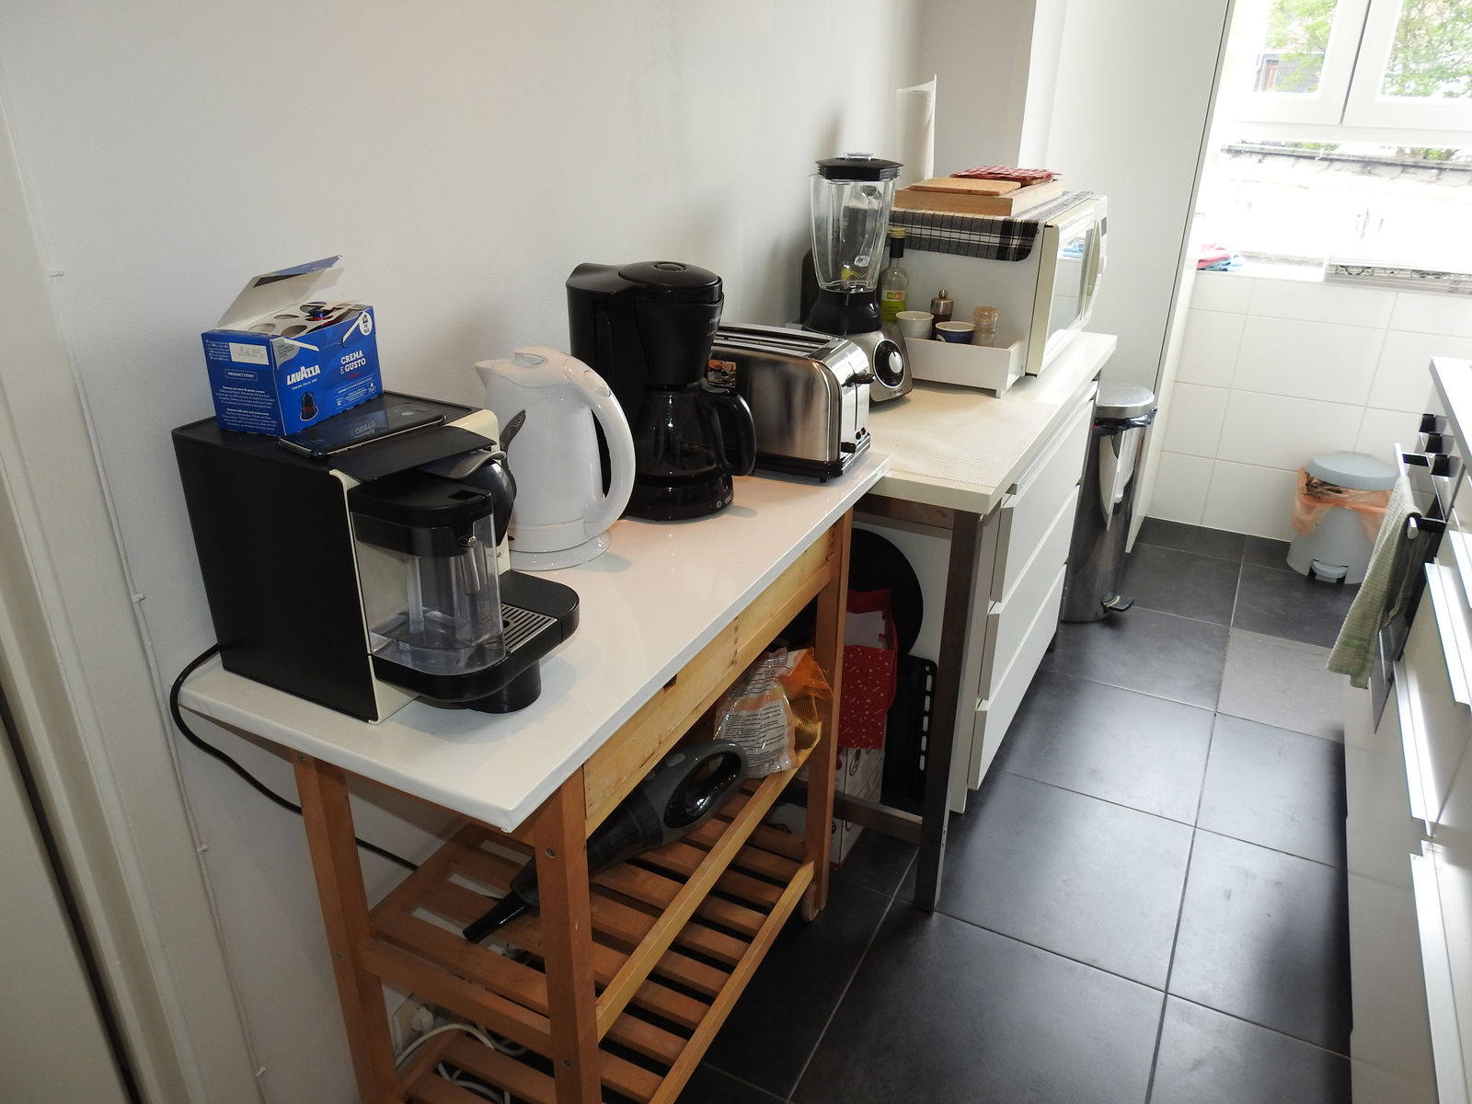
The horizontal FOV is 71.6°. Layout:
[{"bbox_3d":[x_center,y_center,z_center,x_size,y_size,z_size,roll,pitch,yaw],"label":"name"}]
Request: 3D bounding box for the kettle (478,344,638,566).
[{"bbox_3d":[-0.229,-0.125,1.296,0.240,0.263,0.165,12,28,25],"label":"kettle"}]

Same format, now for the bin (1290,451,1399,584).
[{"bbox_3d":[1.929,-0.108,3.252,0.255,0.375,0.265,13,28,26],"label":"bin"}]

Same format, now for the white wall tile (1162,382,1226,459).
[{"bbox_3d":[1.609,-0.460,3.570,0.180,0.251,0.010,14,28,28],"label":"white wall tile"}]

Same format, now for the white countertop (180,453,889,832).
[{"bbox_3d":[-0.153,0.002,1.356,0.425,0.023,1.000,12,27,24],"label":"white countertop"}]

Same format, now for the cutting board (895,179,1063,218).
[{"bbox_3d":[0.576,-0.854,2.433,0.277,0.038,0.480,12,28,25],"label":"cutting board"}]

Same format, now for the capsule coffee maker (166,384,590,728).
[{"bbox_3d":[-0.338,0.003,1.019,0.342,0.258,0.200,12,27,25],"label":"capsule coffee maker"}]

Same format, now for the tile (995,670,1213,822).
[{"bbox_3d":[0.884,0.452,2.501,0.500,0.010,0.500,12,28,25],"label":"tile"}]

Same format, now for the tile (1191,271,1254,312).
[{"bbox_3d":[1.612,-0.854,3.386,0.173,0.116,0.010,14,28,28],"label":"tile"}]

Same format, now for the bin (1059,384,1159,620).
[{"bbox_3d":[1.038,-0.148,3.007,0.330,0.672,0.295,16,29,30],"label":"bin"}]

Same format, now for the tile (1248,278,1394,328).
[{"bbox_3d":[1.859,-0.792,3.252,0.403,0.116,0.010,14,28,28],"label":"tile"}]

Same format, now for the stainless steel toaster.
[{"bbox_3d":[0.029,-0.257,1.671,0.405,0.188,0.168,12,28,25],"label":"stainless steel toaster"}]

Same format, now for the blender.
[{"bbox_3d":[0.255,-0.550,2.042,0.205,0.452,0.205,21,32,39],"label":"blender"}]

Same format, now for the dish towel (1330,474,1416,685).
[{"bbox_3d":[1.223,0.059,1.946,0.075,0.405,0.260,12,28,25],"label":"dish towel"}]

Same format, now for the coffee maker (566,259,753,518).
[{"bbox_3d":[-0.107,-0.235,1.442,0.295,0.340,0.185,11,27,22],"label":"coffee maker"}]

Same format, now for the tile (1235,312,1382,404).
[{"bbox_3d":[1.859,-0.625,3.329,0.403,0.251,0.010,14,28,28],"label":"tile"}]

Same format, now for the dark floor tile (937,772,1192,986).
[{"bbox_3d":[0.652,0.642,2.107,0.502,0.010,0.502,12,28,25],"label":"dark floor tile"}]

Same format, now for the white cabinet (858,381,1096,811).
[{"bbox_3d":[0.500,0.029,2.492,0.480,0.780,0.800,12,28,25],"label":"white cabinet"}]

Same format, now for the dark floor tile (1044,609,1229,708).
[{"bbox_3d":[1.117,0.266,2.903,0.500,0.010,0.500,12,28,25],"label":"dark floor tile"}]

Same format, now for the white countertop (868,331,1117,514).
[{"bbox_3d":[0.410,-0.356,2.203,0.600,0.034,1.210,12,28,25],"label":"white countertop"}]

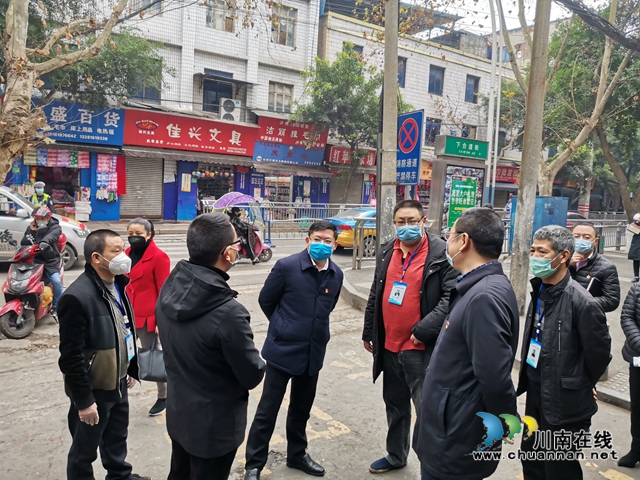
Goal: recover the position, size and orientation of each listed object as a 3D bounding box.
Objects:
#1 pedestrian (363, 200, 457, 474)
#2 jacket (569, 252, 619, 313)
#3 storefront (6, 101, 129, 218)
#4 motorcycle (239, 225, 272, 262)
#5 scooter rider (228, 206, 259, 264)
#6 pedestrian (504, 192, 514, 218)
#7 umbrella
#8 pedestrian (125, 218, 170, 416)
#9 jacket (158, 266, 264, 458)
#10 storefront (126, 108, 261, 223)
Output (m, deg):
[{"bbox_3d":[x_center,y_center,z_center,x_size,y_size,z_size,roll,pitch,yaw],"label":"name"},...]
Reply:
[{"bbox_3d":[0.542,0.609,3.147,0.620,1.730,0.400,4,5,19],"label":"pedestrian"},{"bbox_3d":[2.299,0.439,4.100,0.560,0.680,0.360,7,6,45],"label":"jacket"},{"bbox_3d":[-9.763,-3.025,18.721,3.920,4.460,1.200,-1,7,-32],"label":"storefront"},{"bbox_3d":[-2.009,0.080,13.061,1.680,1.080,0.650,0,5,-30],"label":"motorcycle"},{"bbox_3d":[-1.973,-0.116,12.400,0.700,1.460,0.480,0,6,-26],"label":"scooter rider"},{"bbox_3d":[7.042,-0.905,17.863,0.500,1.650,0.340,5,5,30],"label":"pedestrian"},{"bbox_3d":[-2.216,-1.061,12.911,1.250,0.440,0.750,0,5,-30],"label":"umbrella"},{"bbox_3d":[-1.417,0.606,3.860,0.460,1.600,0.320,4,6,14],"label":"pedestrian"},{"bbox_3d":[-0.490,0.517,2.170,0.510,0.820,0.380,6,7,33],"label":"jacket"},{"bbox_3d":[-5.610,-3.067,21.291,5.850,4.500,1.200,-1,7,-32],"label":"storefront"}]

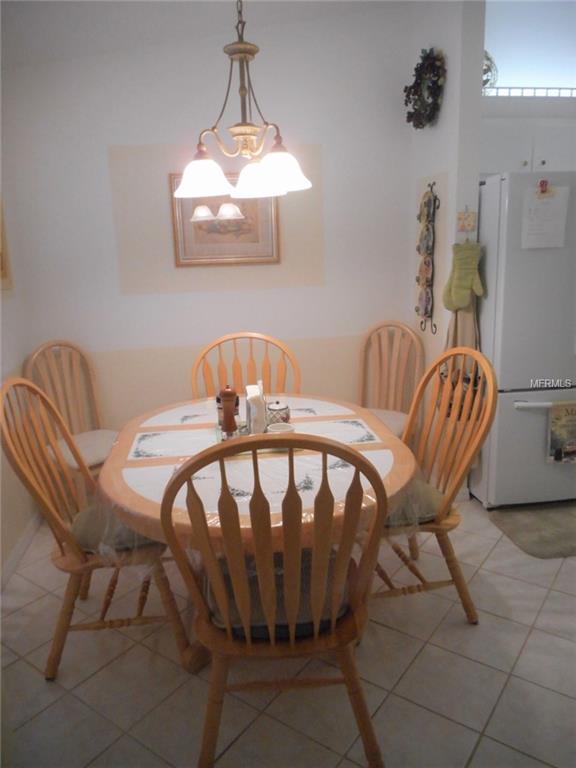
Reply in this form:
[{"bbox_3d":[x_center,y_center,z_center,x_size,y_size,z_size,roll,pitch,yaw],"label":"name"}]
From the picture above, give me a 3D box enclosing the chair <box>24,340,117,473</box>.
[{"bbox_3d":[-1.074,0.288,2.995,0.566,1.010,0.440,9,17,42],"label":"chair"}]

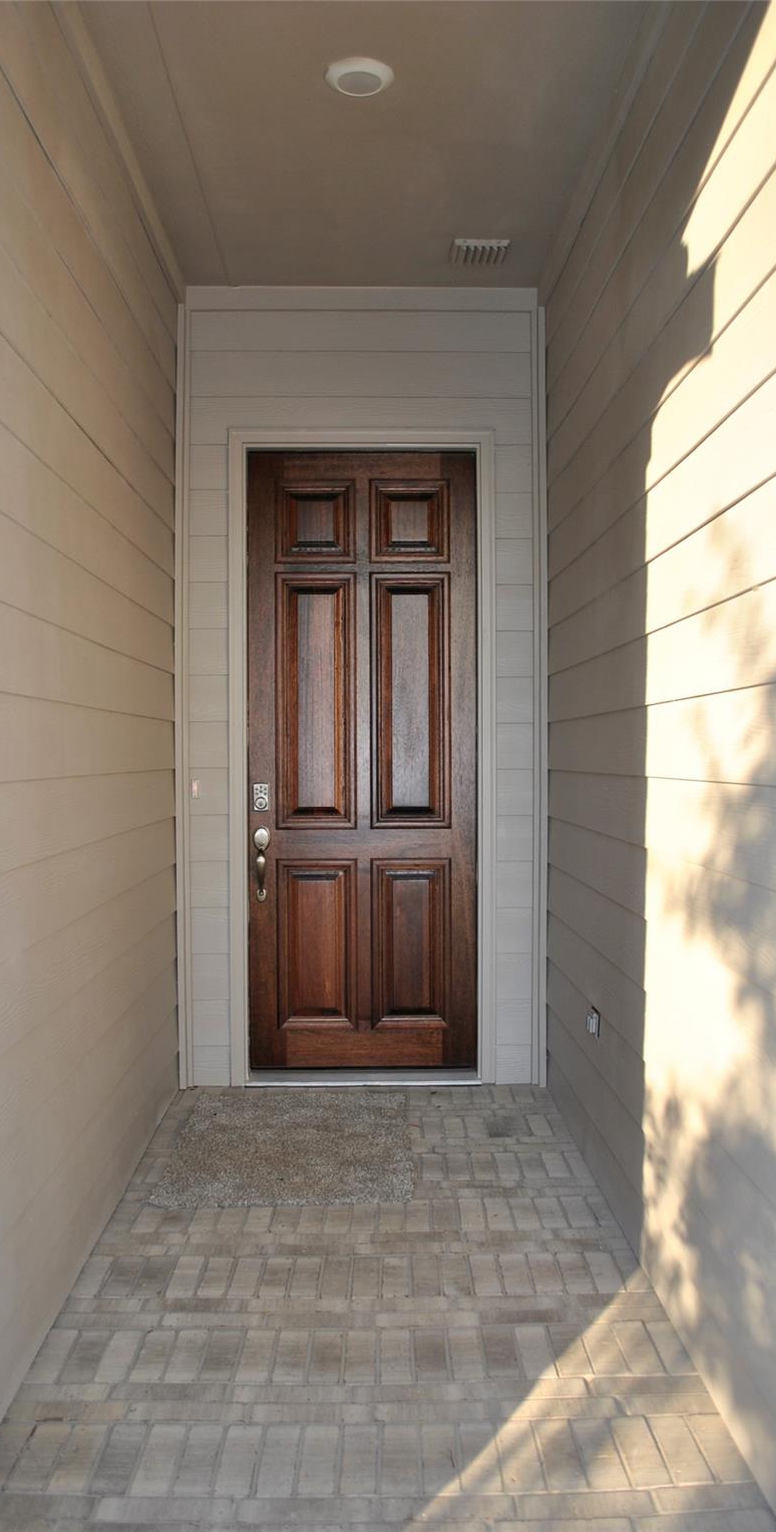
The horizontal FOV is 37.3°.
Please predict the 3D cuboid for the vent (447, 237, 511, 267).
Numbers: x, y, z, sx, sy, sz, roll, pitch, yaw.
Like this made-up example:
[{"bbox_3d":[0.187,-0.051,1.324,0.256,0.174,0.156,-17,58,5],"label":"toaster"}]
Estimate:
[{"bbox_3d":[0.331,-1.830,4.125,0.203,0.022,0.195,0,0,-1],"label":"vent"}]

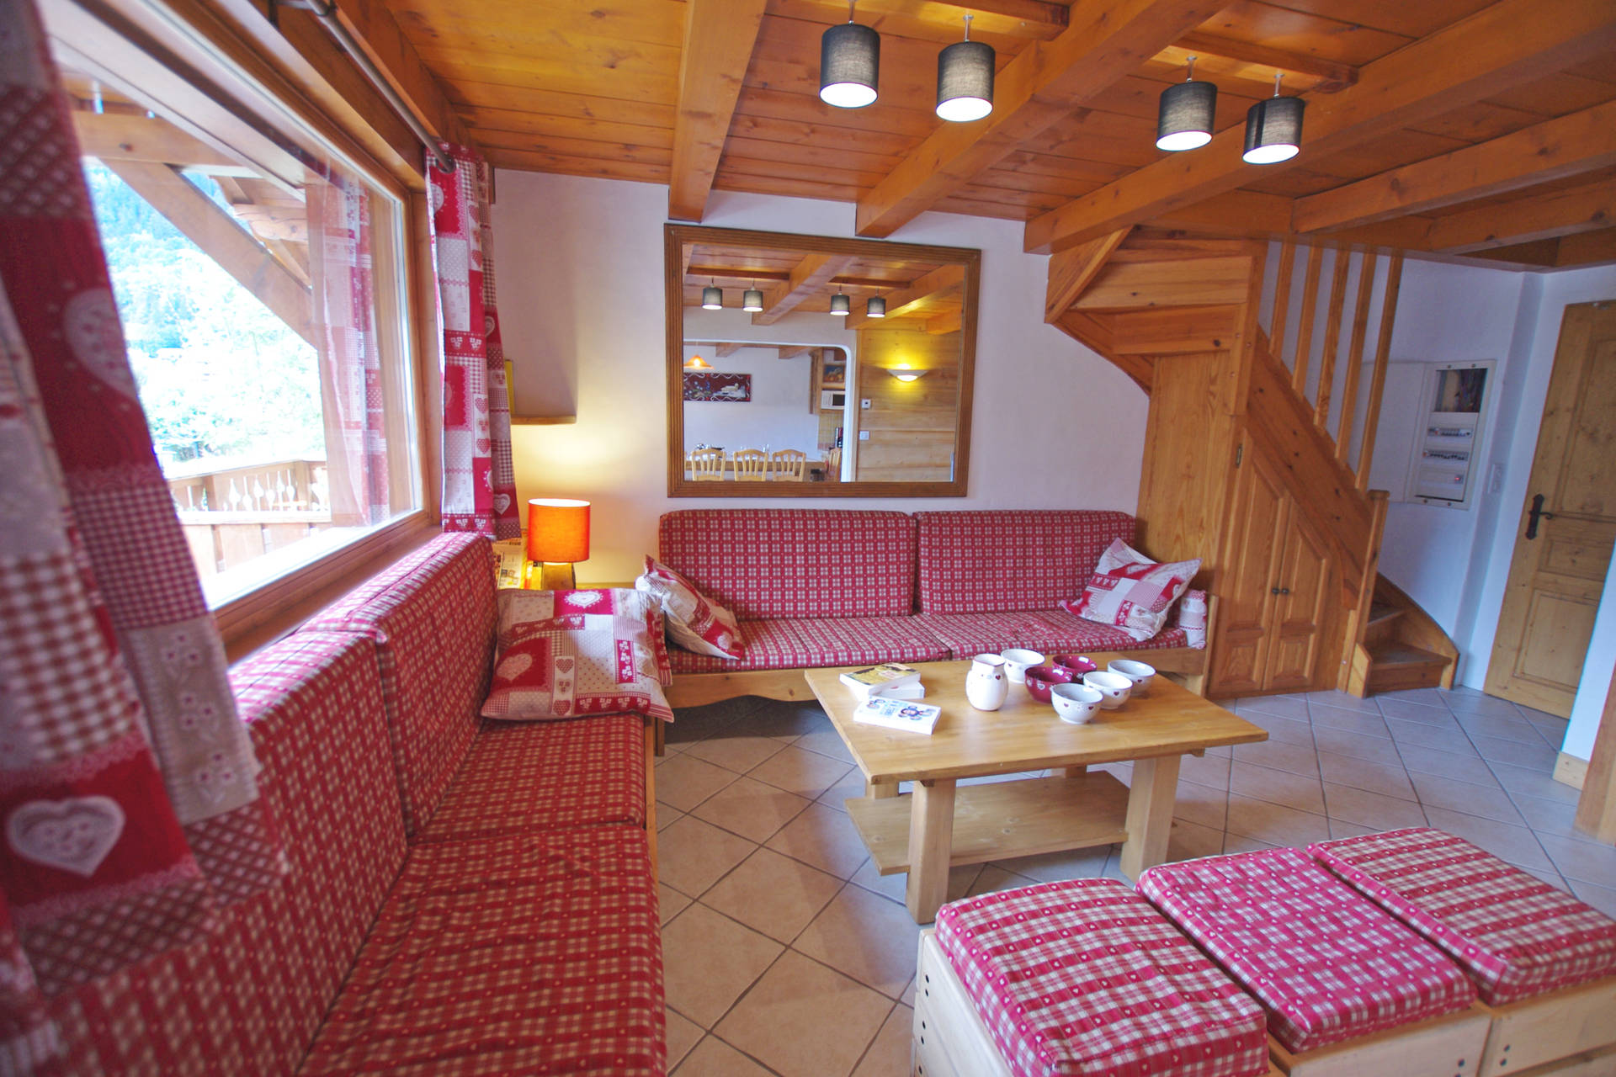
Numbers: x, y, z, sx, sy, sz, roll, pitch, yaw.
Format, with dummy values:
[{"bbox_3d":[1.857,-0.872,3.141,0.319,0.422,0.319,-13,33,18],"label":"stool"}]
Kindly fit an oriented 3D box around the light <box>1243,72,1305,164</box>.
[{"bbox_3d":[1.306,-1.185,1.881,0.135,0.203,0.135,-1,10,-13],"label":"light"}]

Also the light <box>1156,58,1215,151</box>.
[{"bbox_3d":[1.026,-1.184,1.818,0.135,0.205,0.135,-1,10,-13],"label":"light"}]

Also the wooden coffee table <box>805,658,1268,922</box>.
[{"bbox_3d":[0.699,0.759,2.288,1.282,0.442,0.769,-1,10,-13],"label":"wooden coffee table"}]

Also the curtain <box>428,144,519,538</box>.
[{"bbox_3d":[-1.261,-0.692,2.534,0.228,1.377,0.333,-1,10,-13],"label":"curtain"}]

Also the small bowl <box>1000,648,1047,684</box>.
[{"bbox_3d":[0.775,0.471,2.429,0.152,0.083,0.152,1,9,0],"label":"small bowl"}]

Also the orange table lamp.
[{"bbox_3d":[-1.117,0.055,3.015,0.262,0.456,0.262,-1,10,-13],"label":"orange table lamp"}]

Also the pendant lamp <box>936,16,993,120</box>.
[{"bbox_3d":[0.393,-1.182,1.675,0.135,0.208,0.135,-1,10,-13],"label":"pendant lamp"}]

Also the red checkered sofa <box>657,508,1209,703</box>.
[{"bbox_3d":[0.655,0.346,3.363,2.736,0.902,0.769,-1,10,-13],"label":"red checkered sofa"}]

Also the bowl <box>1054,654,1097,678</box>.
[{"bbox_3d":[0.950,0.479,2.401,0.150,0.083,0.150,1,9,0],"label":"bowl"}]

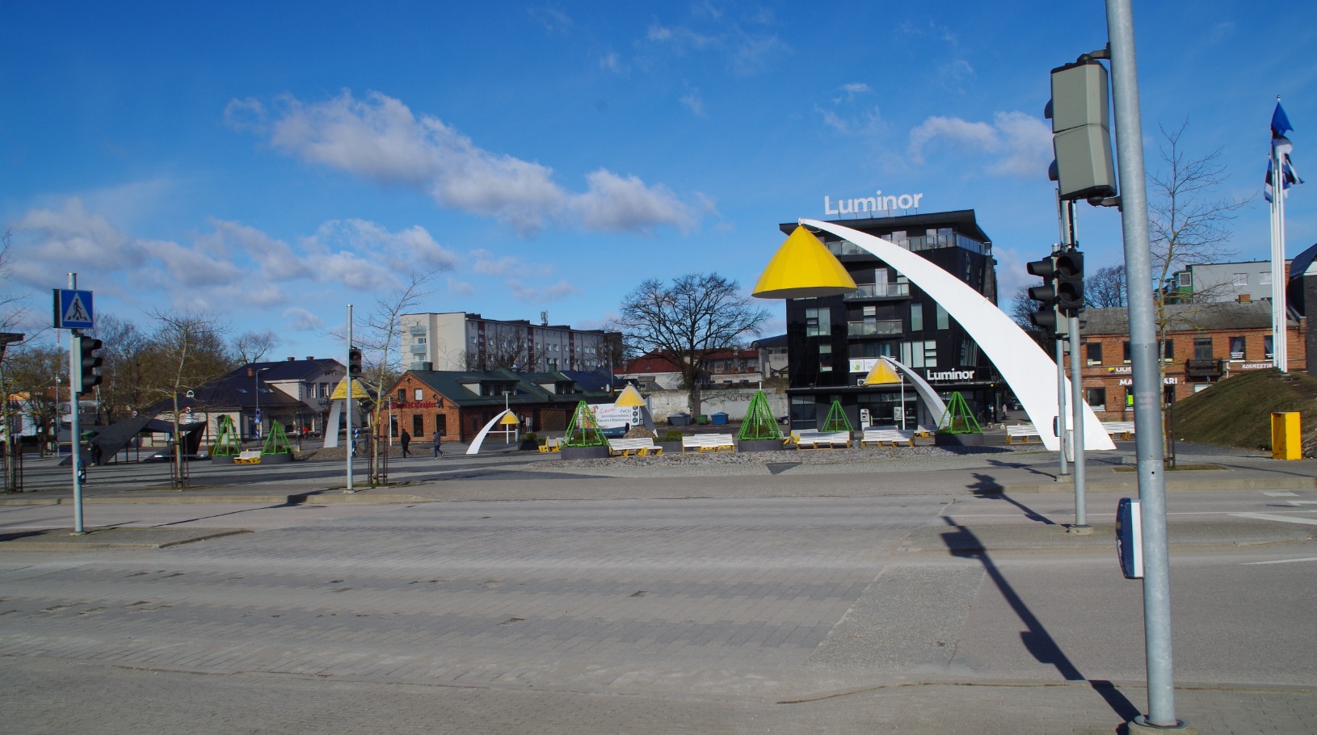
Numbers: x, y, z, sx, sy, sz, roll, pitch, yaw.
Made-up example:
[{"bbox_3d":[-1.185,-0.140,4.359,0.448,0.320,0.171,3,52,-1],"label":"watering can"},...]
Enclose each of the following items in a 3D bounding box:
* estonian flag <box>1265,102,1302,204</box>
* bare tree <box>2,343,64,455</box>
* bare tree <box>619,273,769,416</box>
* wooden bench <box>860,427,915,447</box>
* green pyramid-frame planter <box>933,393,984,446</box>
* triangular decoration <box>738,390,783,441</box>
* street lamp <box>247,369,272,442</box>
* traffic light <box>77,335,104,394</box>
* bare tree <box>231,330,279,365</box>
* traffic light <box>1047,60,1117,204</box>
[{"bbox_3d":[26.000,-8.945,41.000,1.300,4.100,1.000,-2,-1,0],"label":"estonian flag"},{"bbox_3d":[-50.647,2.631,80.000,4.800,9.200,4.800,-2,-1,0],"label":"bare tree"},{"bbox_3d":[3.745,-2.225,104.000,15.200,15.000,14.500,-2,-1,0],"label":"bare tree"},{"bbox_3d":[10.312,3.181,44.300,2.350,0.790,0.750,-2,0,16],"label":"wooden bench"},{"bbox_3d":[14.500,2.504,47.500,2.350,2.650,2.350,-2,-1,0],"label":"green pyramid-frame planter"},{"bbox_3d":[5.269,2.476,51.000,2.250,2.600,2.250,-2,-1,0],"label":"triangular decoration"},{"bbox_3d":[-32.150,3.132,80.000,1.050,6.000,0.250,-2,0,6],"label":"street lamp"},{"bbox_3d":[-8.493,-0.038,14.700,0.340,0.880,0.300,-2,0,8],"label":"traffic light"},{"bbox_3d":[-49.974,1.465,122.000,6.000,12.300,6.000,-2,-1,0],"label":"bare tree"},{"bbox_3d":[2.160,-1.213,5.040,0.270,0.630,0.270,-2,-1,-2],"label":"traffic light"}]

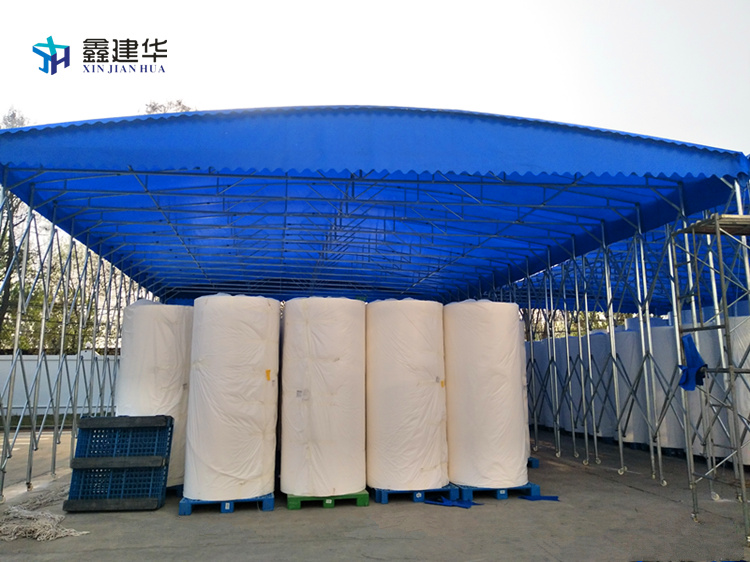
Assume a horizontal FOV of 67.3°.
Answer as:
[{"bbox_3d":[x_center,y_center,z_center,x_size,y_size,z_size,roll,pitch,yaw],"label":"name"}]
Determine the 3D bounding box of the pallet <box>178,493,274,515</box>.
[{"bbox_3d":[-1.967,2.962,7.704,1.172,0.155,1.120,1,-10,-9],"label":"pallet"}]

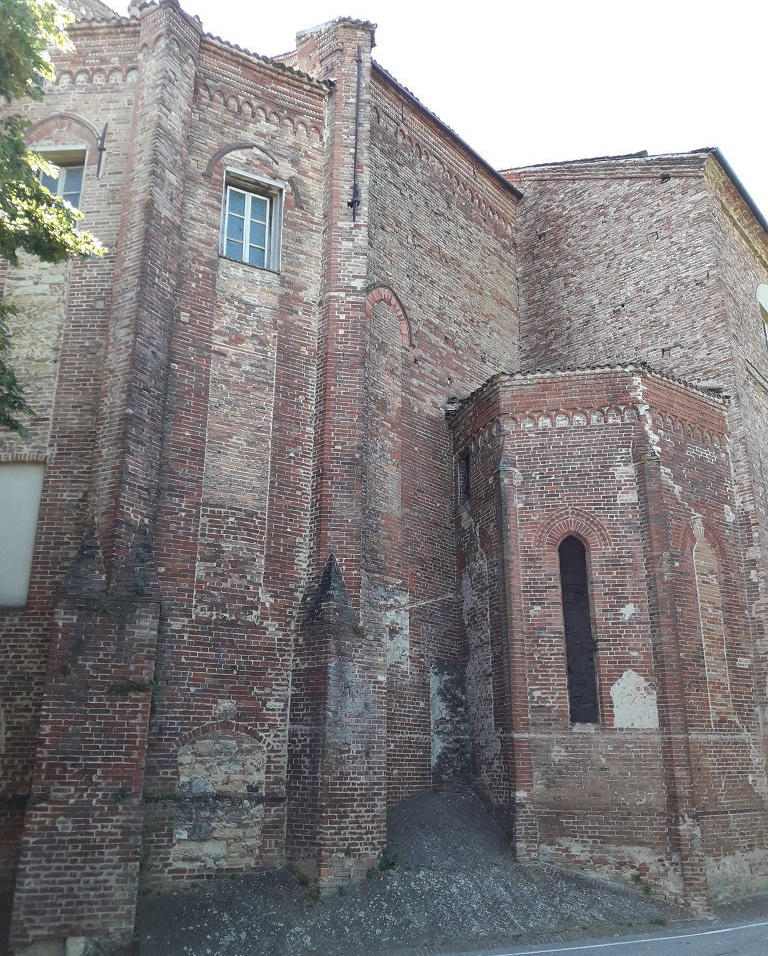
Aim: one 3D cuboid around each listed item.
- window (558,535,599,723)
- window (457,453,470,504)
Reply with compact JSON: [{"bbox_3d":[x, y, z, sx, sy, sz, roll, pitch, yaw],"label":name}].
[{"bbox_3d":[3.214,2.467,13.781,0.463,3.095,0.200,-3,-19,9],"label":"window"},{"bbox_3d":[1.646,0.029,16.311,0.200,1.005,0.572,7,-19,-19],"label":"window"}]

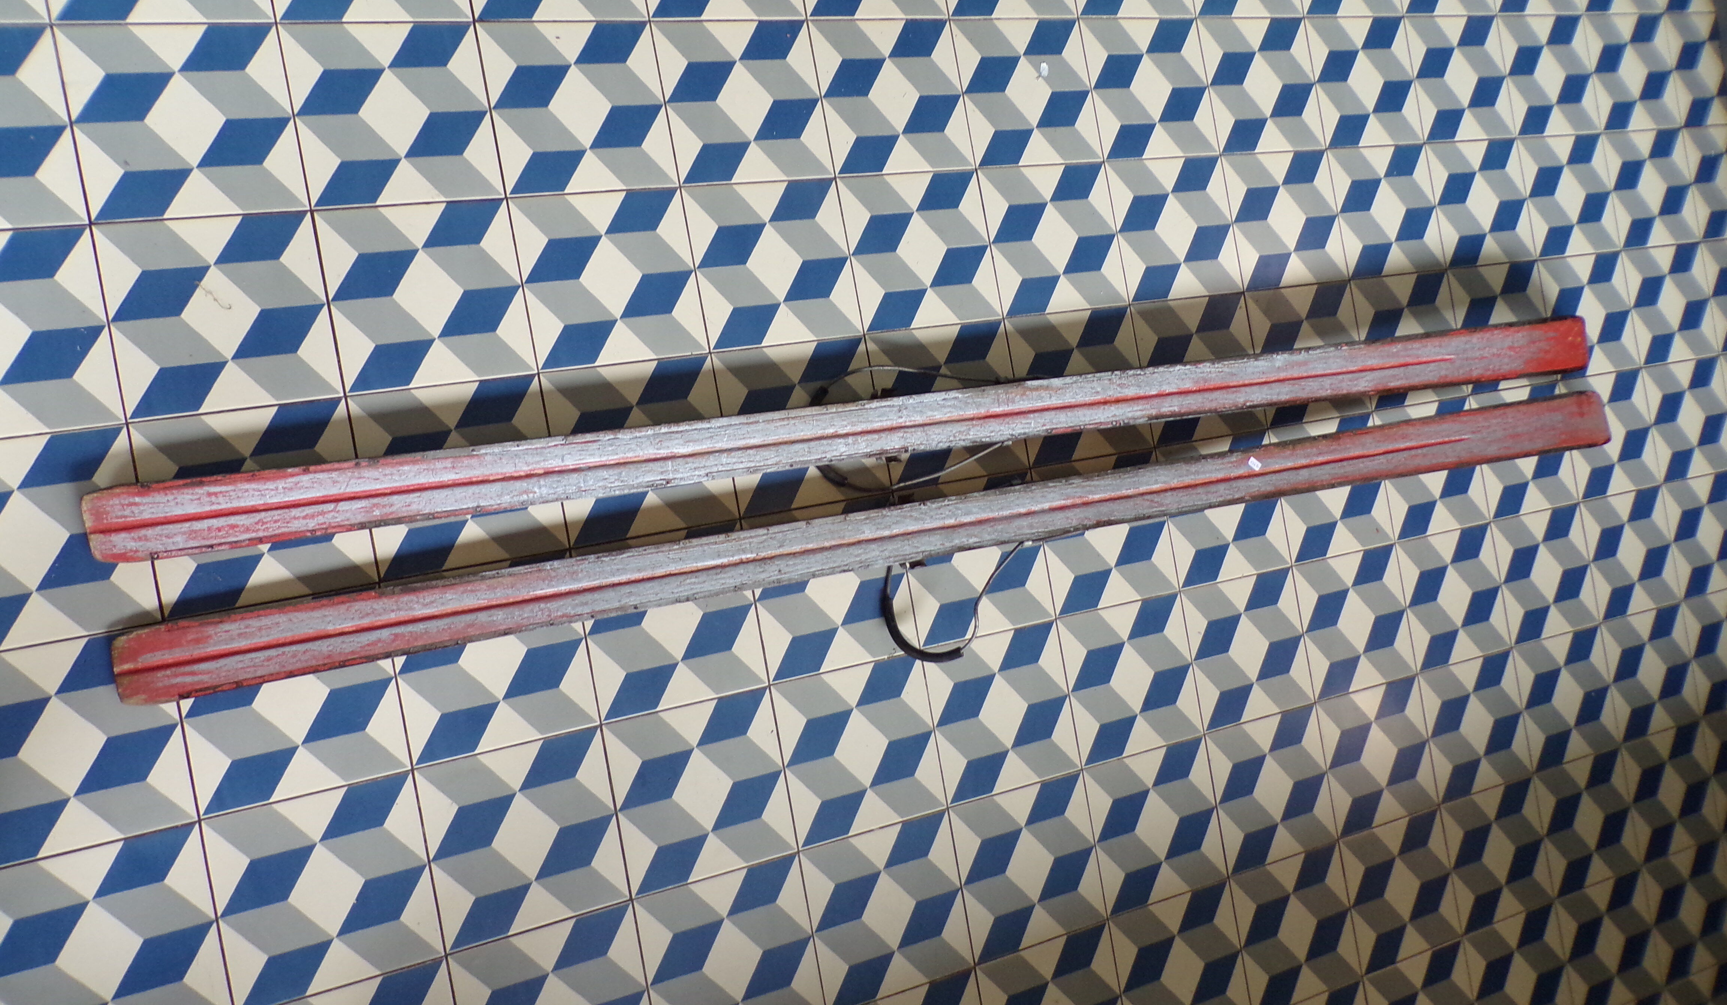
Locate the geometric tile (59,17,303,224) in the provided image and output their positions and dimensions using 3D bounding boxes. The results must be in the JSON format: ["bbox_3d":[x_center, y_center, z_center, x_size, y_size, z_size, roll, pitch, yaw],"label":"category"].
[{"bbox_3d":[-0.690,-0.391,1.229,0.200,0.015,0.200,-10,90,-22],"label":"geometric tile"}]

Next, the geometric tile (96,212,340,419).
[{"bbox_3d":[-0.659,-0.194,1.230,0.198,0.012,0.198,-10,90,-22],"label":"geometric tile"}]

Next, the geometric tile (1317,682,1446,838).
[{"bbox_3d":[0.758,0.371,1.764,0.199,0.012,0.199,-10,90,-22],"label":"geometric tile"}]

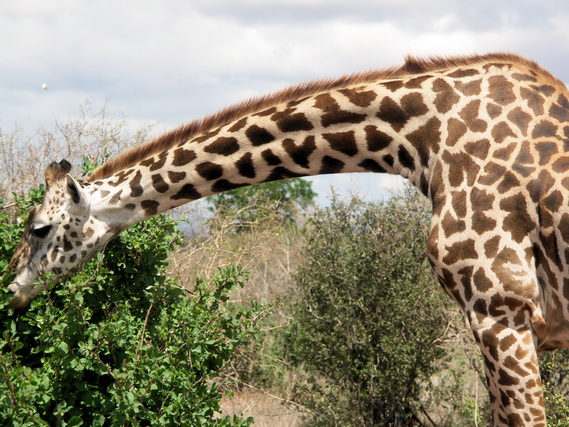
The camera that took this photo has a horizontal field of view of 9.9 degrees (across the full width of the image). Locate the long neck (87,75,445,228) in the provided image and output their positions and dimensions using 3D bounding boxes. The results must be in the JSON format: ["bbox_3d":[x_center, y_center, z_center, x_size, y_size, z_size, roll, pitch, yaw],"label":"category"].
[{"bbox_3d":[-0.066,-0.201,15.300,1.768,0.645,0.400,-12,0,0],"label":"long neck"}]

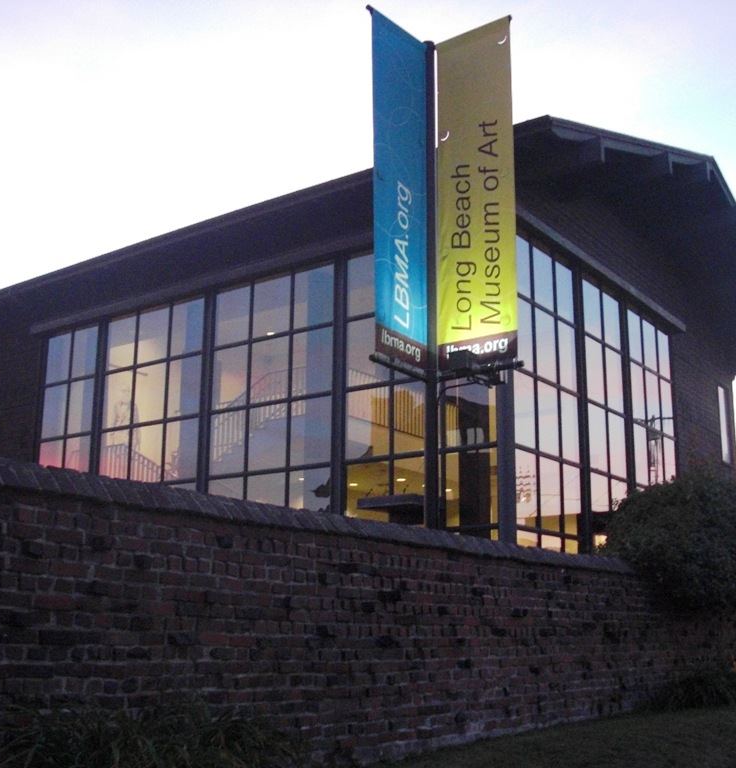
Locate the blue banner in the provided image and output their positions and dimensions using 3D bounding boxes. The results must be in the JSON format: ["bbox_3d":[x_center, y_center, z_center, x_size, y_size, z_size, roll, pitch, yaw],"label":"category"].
[{"bbox_3d":[0.270,-1.584,8.619,0.050,2.900,0.770,-9,-17,35],"label":"blue banner"}]

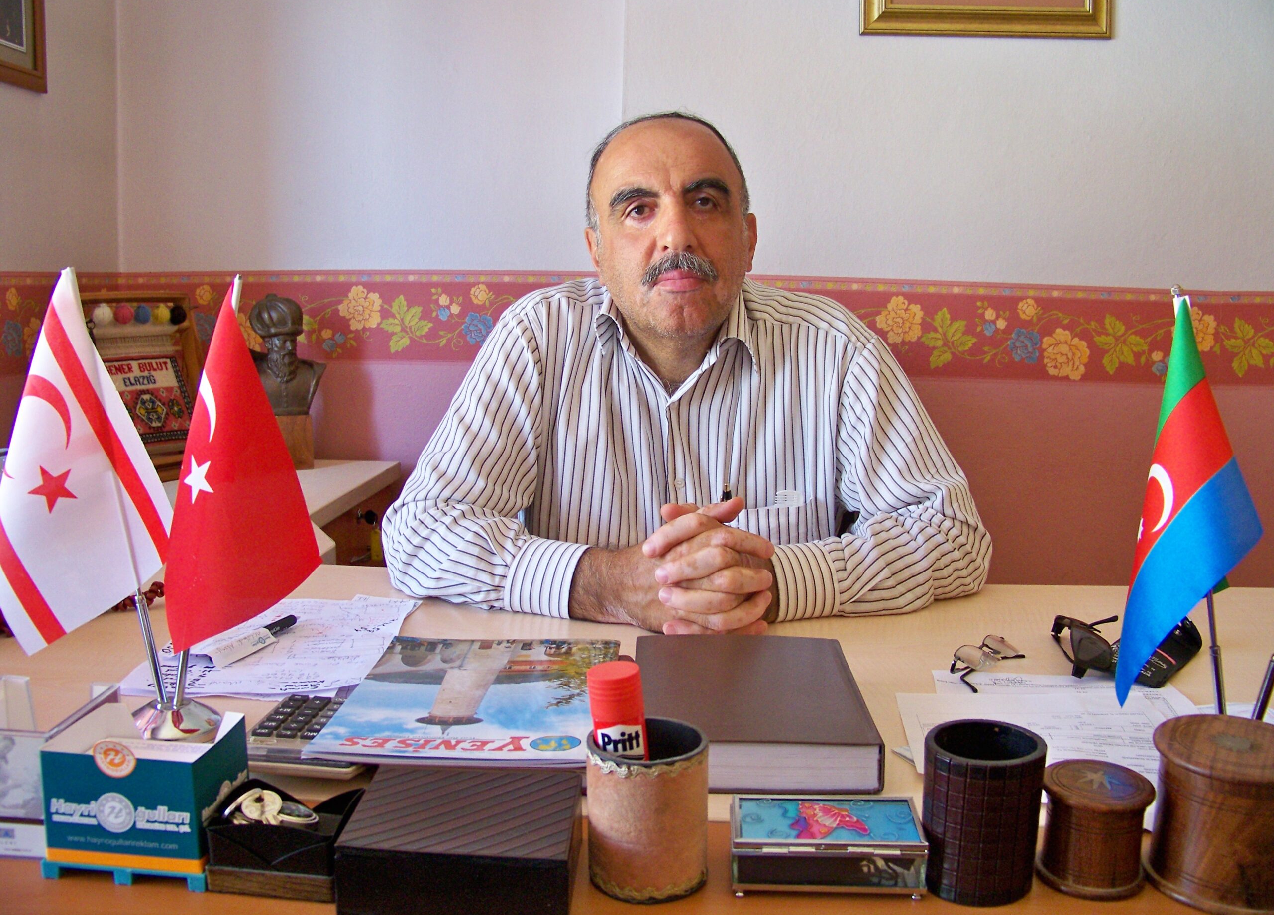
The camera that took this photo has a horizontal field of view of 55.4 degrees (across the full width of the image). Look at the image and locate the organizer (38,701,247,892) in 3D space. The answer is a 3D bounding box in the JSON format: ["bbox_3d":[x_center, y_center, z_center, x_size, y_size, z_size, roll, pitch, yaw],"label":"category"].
[{"bbox_3d":[-0.309,0.215,0.771,0.100,0.083,0.076,2,9,7],"label":"organizer"}]

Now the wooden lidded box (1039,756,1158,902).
[{"bbox_3d":[0.264,0.214,0.702,0.062,0.056,0.062,0,9,0],"label":"wooden lidded box"}]

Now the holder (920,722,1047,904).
[{"bbox_3d":[0.212,0.219,0.751,0.074,0.091,0.074,1,9,0],"label":"holder"}]

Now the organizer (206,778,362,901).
[{"bbox_3d":[-0.216,0.238,0.759,0.078,0.043,0.067,2,9,6],"label":"organizer"}]

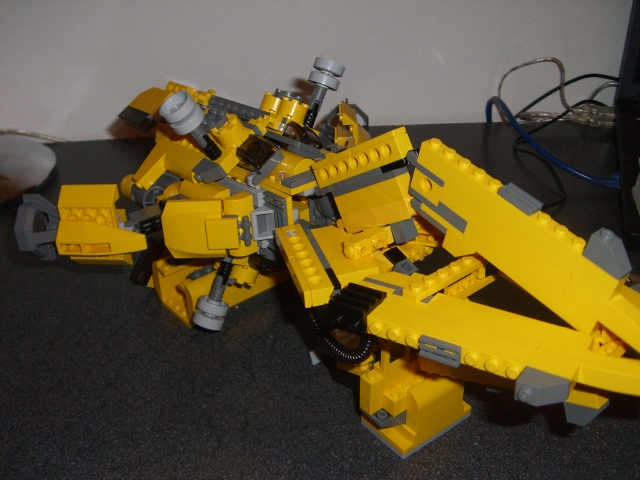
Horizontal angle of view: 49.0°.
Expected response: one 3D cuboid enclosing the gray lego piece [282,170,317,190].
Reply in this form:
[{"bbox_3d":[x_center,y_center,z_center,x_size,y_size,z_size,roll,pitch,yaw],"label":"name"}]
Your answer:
[{"bbox_3d":[-0.011,-0.032,0.362,0.016,0.004,0.008,-25,37,-34],"label":"gray lego piece"}]

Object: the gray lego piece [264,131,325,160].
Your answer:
[{"bbox_3d":[-0.014,-0.051,0.380,0.007,0.006,0.047,-25,37,-34],"label":"gray lego piece"}]

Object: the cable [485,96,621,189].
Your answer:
[{"bbox_3d":[0.218,-0.097,0.676,0.034,0.036,0.205,-8,28,-11],"label":"cable"}]

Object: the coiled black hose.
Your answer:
[{"bbox_3d":[0.009,0.041,0.303,0.030,0.025,0.011,1,28,6],"label":"coiled black hose"}]

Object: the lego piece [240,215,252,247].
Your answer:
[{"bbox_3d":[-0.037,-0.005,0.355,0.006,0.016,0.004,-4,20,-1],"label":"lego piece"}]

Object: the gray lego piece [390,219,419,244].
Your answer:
[{"bbox_3d":[0.034,-0.004,0.278,0.009,0.008,0.007,-19,2,-26],"label":"gray lego piece"}]

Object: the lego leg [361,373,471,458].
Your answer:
[{"bbox_3d":[0.049,0.076,0.349,0.047,0.035,0.031,-23,36,-30],"label":"lego leg"}]

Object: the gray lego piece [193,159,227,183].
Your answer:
[{"bbox_3d":[-0.058,-0.035,0.370,0.016,0.008,0.011,21,62,42],"label":"gray lego piece"}]

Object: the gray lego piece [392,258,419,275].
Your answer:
[{"bbox_3d":[0.039,0.012,0.320,0.007,0.006,0.008,-26,65,-41],"label":"gray lego piece"}]

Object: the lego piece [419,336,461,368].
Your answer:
[{"bbox_3d":[0.046,0.042,0.267,0.016,0.008,0.003,15,31,29],"label":"lego piece"}]

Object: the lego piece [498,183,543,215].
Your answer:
[{"bbox_3d":[0.078,-0.016,0.274,0.008,0.003,0.016,-26,54,-35],"label":"lego piece"}]

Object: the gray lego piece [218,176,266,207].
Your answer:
[{"bbox_3d":[-0.042,-0.025,0.375,0.034,0.009,0.005,22,36,38],"label":"gray lego piece"}]

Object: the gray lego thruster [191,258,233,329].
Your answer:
[{"bbox_3d":[-0.060,0.031,0.404,0.018,0.041,0.018,16,22,-7],"label":"gray lego thruster"}]

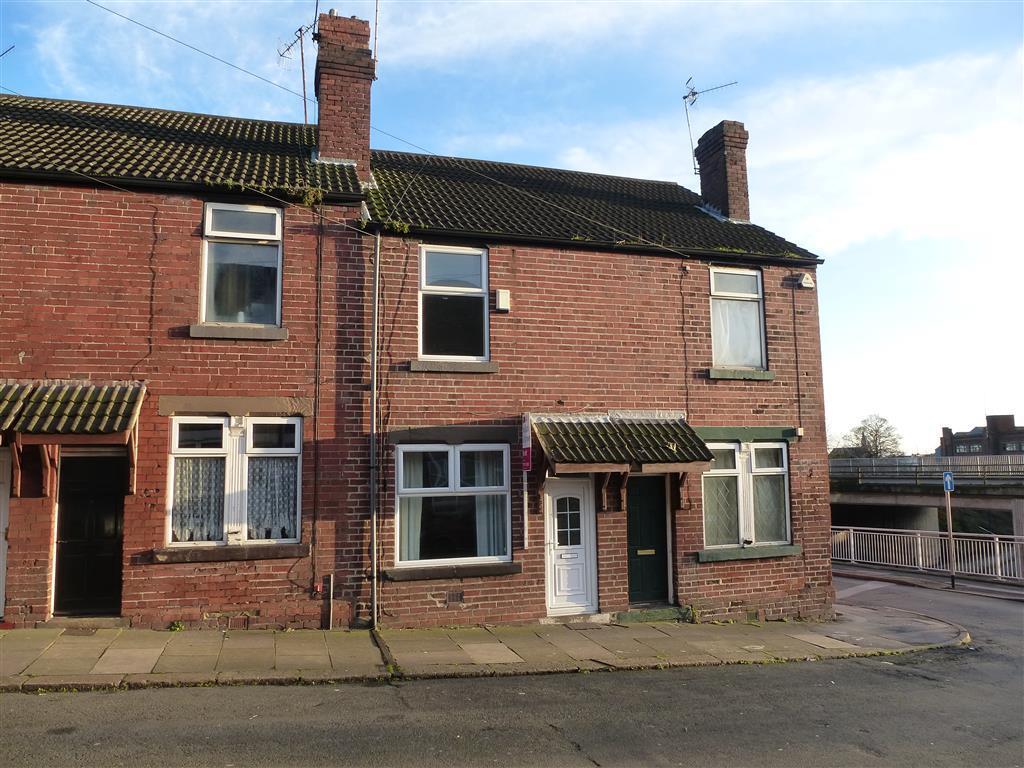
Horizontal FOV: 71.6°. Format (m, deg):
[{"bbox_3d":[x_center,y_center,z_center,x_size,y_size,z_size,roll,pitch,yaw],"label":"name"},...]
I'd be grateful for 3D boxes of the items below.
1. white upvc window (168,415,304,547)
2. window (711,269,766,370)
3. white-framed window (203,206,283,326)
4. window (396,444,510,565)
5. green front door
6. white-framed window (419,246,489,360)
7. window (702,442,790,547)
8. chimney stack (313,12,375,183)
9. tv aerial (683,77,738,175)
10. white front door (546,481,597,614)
[{"bbox_3d":[-3.573,1.255,9.236,1.595,1.620,0.096,1,-6,-13],"label":"white upvc window"},{"bbox_3d":[3.657,-1.043,11.506,0.972,1.637,0.086,1,-6,-16],"label":"window"},{"bbox_3d":[-3.591,-1.575,9.507,0.977,1.633,0.086,1,-6,-13],"label":"white-framed window"},{"bbox_3d":[-0.798,1.675,9.905,1.602,1.627,0.086,1,-6,-16],"label":"window"},{"bbox_3d":[2.056,2.365,10.792,0.726,1.917,0.048,1,-6,-16],"label":"green front door"},{"bbox_3d":[-0.833,-1.147,10.177,0.995,1.632,0.086,1,-6,-16],"label":"white-framed window"},{"bbox_3d":[3.700,1.747,11.245,1.554,1.611,0.096,1,-6,-16],"label":"window"},{"bbox_3d":[-2.798,-4.613,11.999,0.907,2.776,0.955,1,-6,-14],"label":"chimney stack"},{"bbox_3d":[4.015,-5.269,14.284,1.057,2.028,0.401,-2,-6,16],"label":"tv aerial"},{"bbox_3d":[0.862,2.347,10.325,0.790,1.955,0.076,1,-6,-16],"label":"white front door"}]

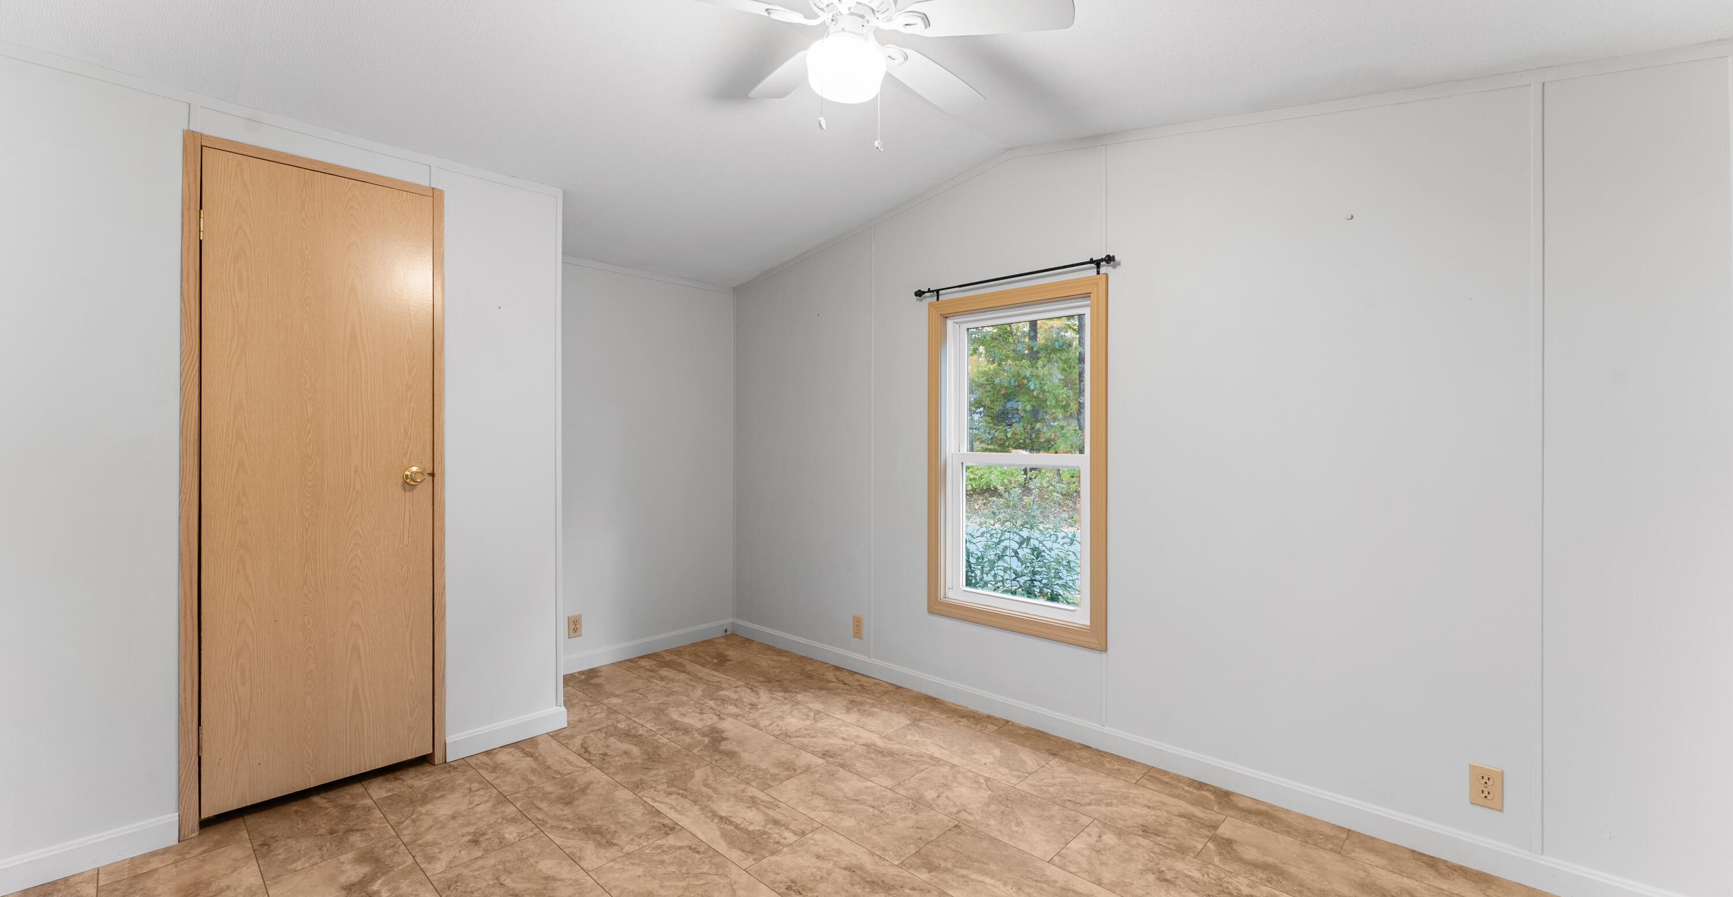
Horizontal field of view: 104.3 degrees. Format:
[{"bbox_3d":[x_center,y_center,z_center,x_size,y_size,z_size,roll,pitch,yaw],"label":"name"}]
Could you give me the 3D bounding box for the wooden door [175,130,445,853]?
[{"bbox_3d":[-1.854,0.110,2.314,0.070,2.161,0.701,0,0,43],"label":"wooden door"}]

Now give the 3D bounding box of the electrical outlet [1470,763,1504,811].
[{"bbox_3d":[1.741,0.950,1.891,0.069,0.113,0.009,0,0,43],"label":"electrical outlet"}]

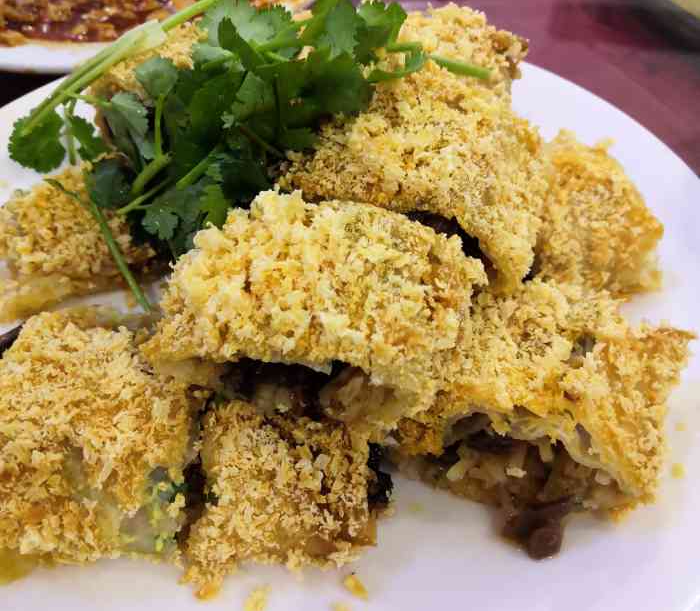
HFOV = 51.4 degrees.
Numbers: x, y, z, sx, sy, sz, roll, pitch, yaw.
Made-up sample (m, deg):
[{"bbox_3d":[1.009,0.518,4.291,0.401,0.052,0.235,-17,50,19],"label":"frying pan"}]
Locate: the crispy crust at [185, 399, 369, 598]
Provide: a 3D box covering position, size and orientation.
[{"bbox_3d":[-0.016,0.034,0.175,0.041,0.035,0.050,-5,48,-4],"label":"crispy crust"}]

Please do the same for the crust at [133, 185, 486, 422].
[{"bbox_3d":[-0.007,0.000,0.160,0.067,0.035,0.043,9,48,8],"label":"crust"}]

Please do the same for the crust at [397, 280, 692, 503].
[{"bbox_3d":[0.048,0.018,0.187,0.067,0.038,0.048,9,48,8],"label":"crust"}]

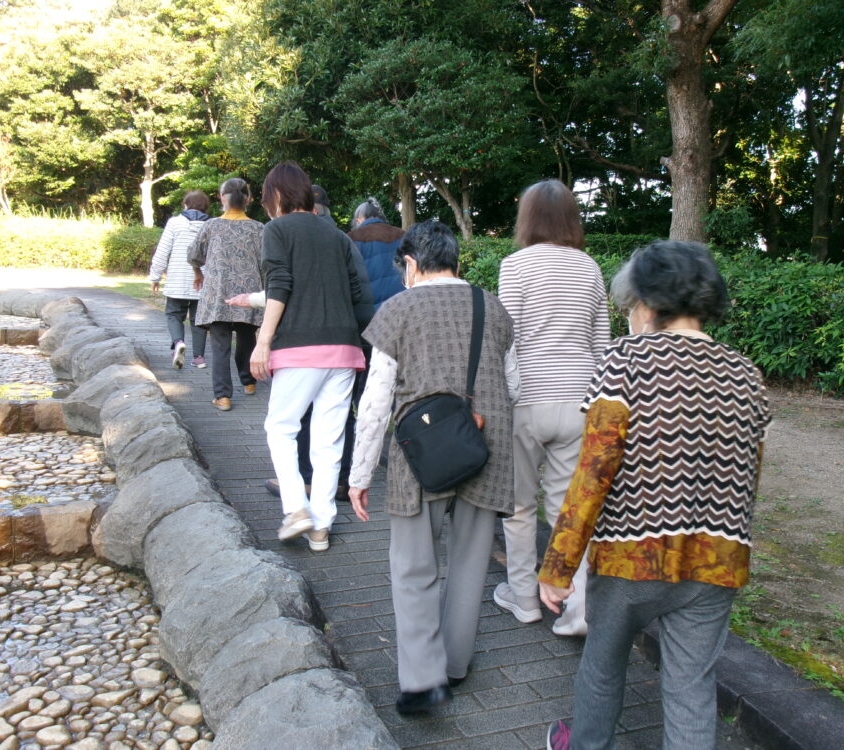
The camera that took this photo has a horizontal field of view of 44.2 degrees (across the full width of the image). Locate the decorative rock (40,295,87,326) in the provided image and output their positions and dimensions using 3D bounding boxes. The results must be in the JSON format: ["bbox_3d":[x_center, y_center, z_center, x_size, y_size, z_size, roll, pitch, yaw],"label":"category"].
[{"bbox_3d":[-4.205,-0.739,12.200,0.600,0.370,0.600,-3,8,-24],"label":"decorative rock"}]

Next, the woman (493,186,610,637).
[{"bbox_3d":[0.462,0.104,3.650,0.430,1.550,0.380,-1,8,-15],"label":"woman"}]

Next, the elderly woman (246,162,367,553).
[{"bbox_3d":[-0.486,-0.086,4.380,0.470,1.570,0.480,-2,8,-18],"label":"elderly woman"}]

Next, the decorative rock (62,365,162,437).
[{"bbox_3d":[-2.232,0.191,7.500,0.740,0.430,0.600,-2,8,-20],"label":"decorative rock"}]

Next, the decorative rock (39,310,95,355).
[{"bbox_3d":[-3.794,-0.454,11.100,0.620,0.420,0.600,-2,8,-22],"label":"decorative rock"}]

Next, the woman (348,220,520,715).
[{"bbox_3d":[0.034,0.250,3.080,0.500,1.440,0.420,-1,8,-14],"label":"woman"}]

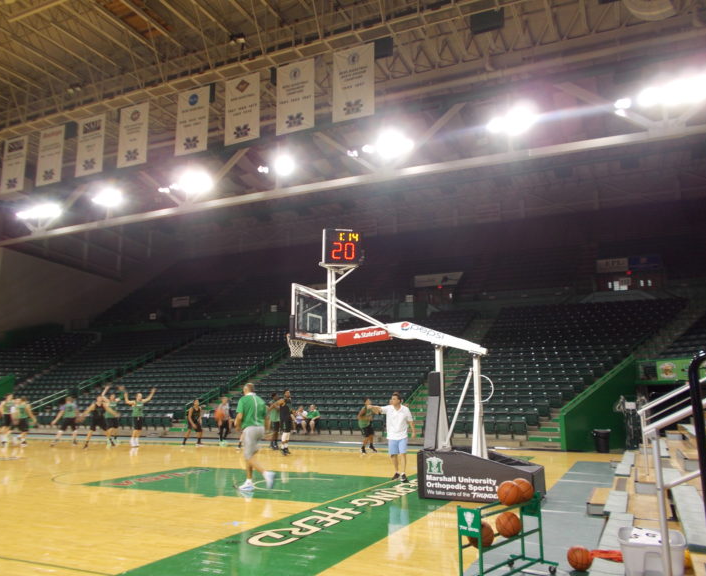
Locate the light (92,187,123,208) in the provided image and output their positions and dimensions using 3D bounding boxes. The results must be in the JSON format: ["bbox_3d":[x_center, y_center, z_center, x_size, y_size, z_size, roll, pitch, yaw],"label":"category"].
[{"bbox_3d":[-18.519,-6.841,43.600,2.400,1.400,1.000,-5,-12,24],"label":"light"}]

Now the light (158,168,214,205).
[{"bbox_3d":[-11.691,-7.162,40.500,3.800,2.000,1.200,-5,-12,24],"label":"light"}]

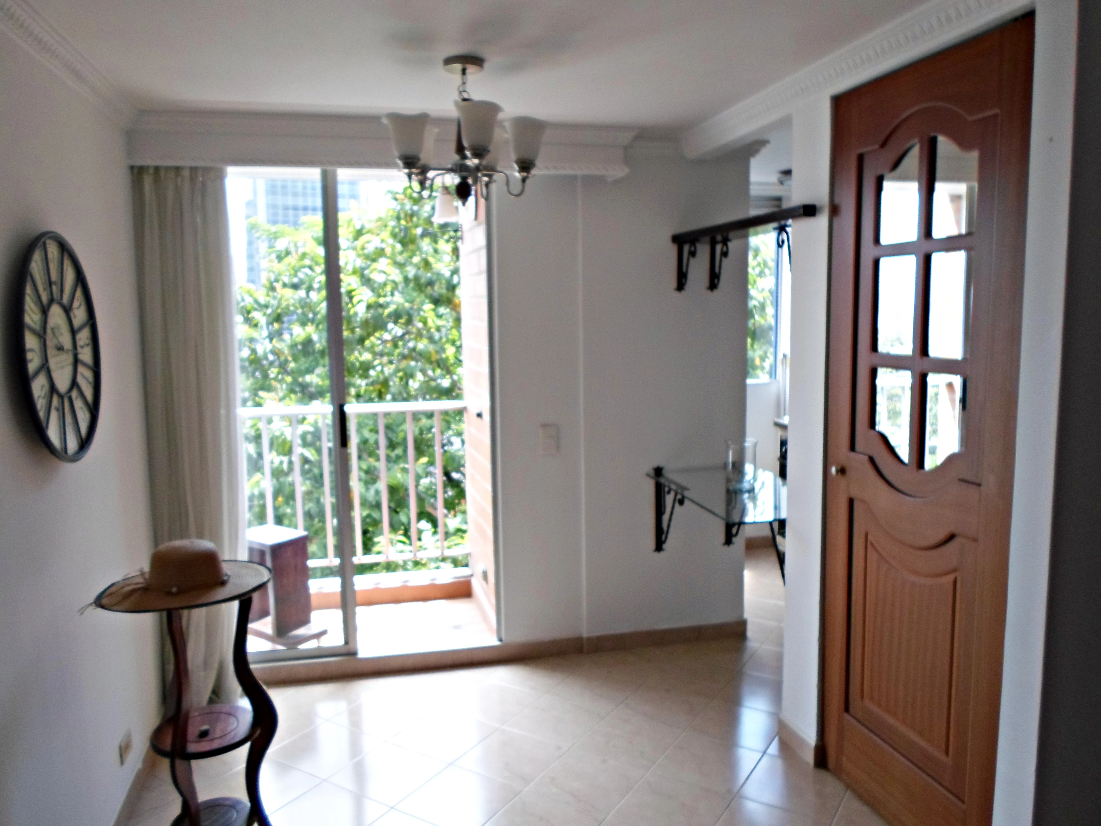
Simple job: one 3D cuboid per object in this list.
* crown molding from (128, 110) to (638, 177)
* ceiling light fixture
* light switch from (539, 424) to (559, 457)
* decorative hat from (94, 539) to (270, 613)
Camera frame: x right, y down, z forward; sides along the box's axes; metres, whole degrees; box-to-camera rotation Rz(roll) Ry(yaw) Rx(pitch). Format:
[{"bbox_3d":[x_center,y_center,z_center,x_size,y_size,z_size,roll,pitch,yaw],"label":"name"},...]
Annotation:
[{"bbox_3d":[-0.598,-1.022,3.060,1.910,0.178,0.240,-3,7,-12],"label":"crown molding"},{"bbox_3d":[-0.243,-0.813,2.309,0.490,0.410,0.490,-3,7,-12],"label":"ceiling light fixture"},{"bbox_3d":[-0.006,0.118,3.463,0.083,0.127,0.012,-3,7,-12],"label":"light switch"},{"bbox_3d":[-0.970,0.405,2.123,0.420,0.110,0.420,-3,7,-12],"label":"decorative hat"}]

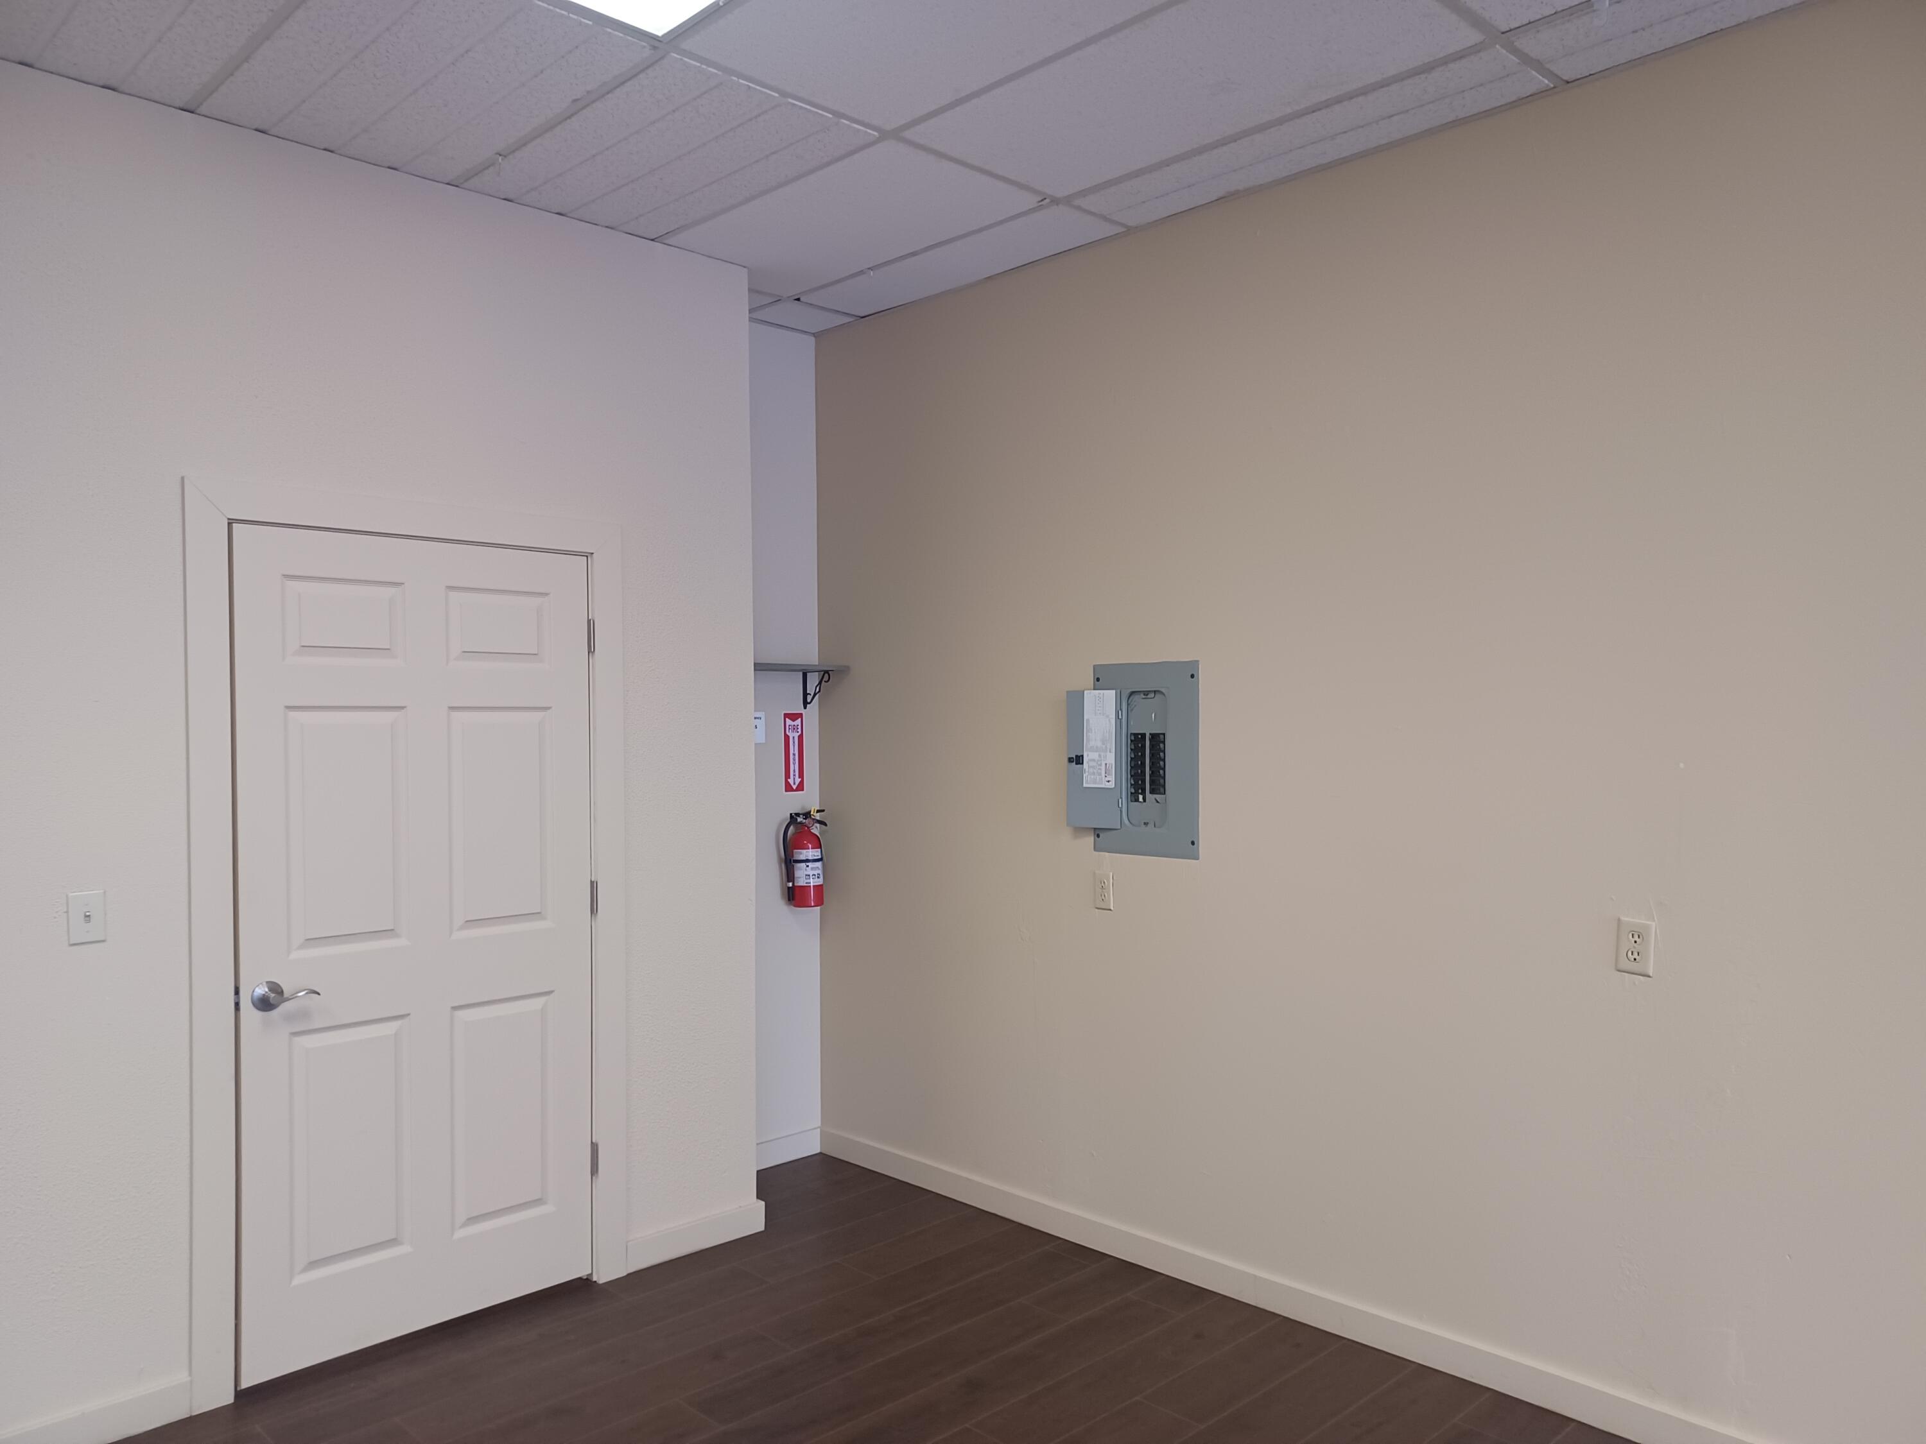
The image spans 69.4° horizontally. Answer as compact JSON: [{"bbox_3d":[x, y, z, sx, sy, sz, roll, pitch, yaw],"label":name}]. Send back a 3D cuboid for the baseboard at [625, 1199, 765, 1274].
[{"bbox_3d":[-0.782,1.522,4.111,0.473,0.091,0.016,0,0,-44],"label":"baseboard"}]

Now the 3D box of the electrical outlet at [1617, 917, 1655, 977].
[{"bbox_3d":[1.444,0.484,2.987,0.008,0.116,0.072,0,0,-44],"label":"electrical outlet"}]

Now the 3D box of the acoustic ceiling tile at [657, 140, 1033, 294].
[{"bbox_3d":[-0.386,-1.421,3.986,0.594,0.022,1.198,0,0,-44],"label":"acoustic ceiling tile"}]

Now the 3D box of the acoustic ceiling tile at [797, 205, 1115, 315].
[{"bbox_3d":[-0.047,-1.424,4.316,0.304,0.022,1.198,0,0,-44],"label":"acoustic ceiling tile"}]

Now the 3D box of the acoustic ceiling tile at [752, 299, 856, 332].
[{"bbox_3d":[-0.564,-1.418,4.847,0.304,0.022,0.236,0,0,-44],"label":"acoustic ceiling tile"}]

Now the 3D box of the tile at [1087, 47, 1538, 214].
[{"bbox_3d":[0.754,-1.417,3.389,0.152,0.016,1.200,0,0,-44],"label":"tile"}]

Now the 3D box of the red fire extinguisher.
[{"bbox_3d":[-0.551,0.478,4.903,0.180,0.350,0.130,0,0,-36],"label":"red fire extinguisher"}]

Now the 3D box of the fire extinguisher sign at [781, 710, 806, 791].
[{"bbox_3d":[-0.600,0.110,4.957,0.100,0.292,0.004,0,0,-44],"label":"fire extinguisher sign"}]

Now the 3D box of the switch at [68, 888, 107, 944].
[{"bbox_3d":[-1.904,0.429,3.028,0.071,0.113,0.018,0,0,-44],"label":"switch"}]

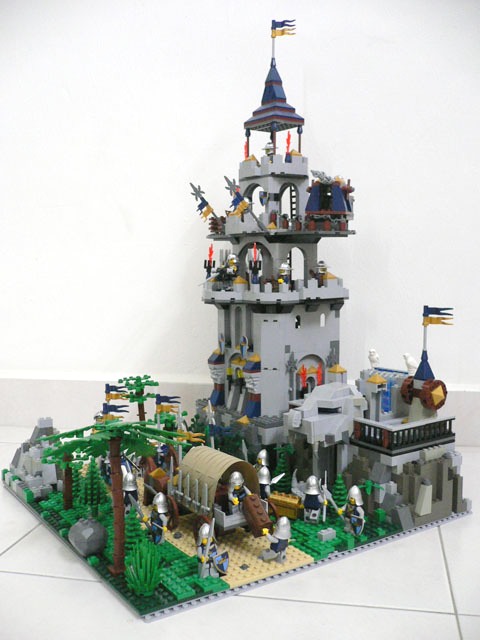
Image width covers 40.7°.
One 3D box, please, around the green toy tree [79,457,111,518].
[{"bbox_3d":[-0.151,0.174,0.672,0.033,0.066,0.033,-3,4,-33],"label":"green toy tree"}]

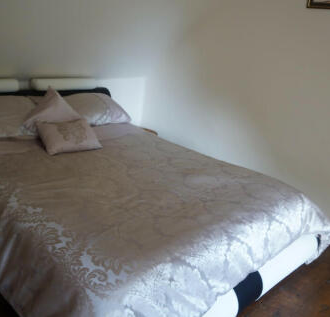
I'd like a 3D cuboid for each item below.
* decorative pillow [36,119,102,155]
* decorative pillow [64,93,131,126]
[{"bbox_3d":[-0.640,-0.156,2.415,0.370,0.120,0.280,-10,60,-39],"label":"decorative pillow"},{"bbox_3d":[-0.630,-0.410,3.079,0.660,0.350,0.160,-13,-12,-43],"label":"decorative pillow"}]

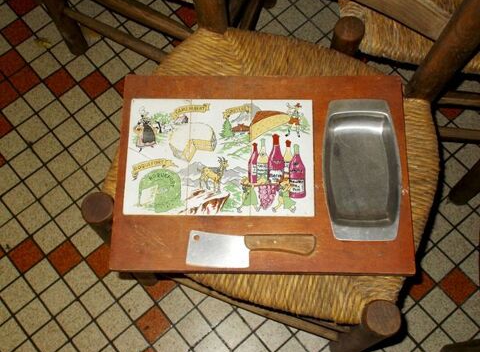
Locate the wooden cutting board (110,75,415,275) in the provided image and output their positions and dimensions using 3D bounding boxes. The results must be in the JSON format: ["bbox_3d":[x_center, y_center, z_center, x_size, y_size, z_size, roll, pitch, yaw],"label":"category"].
[{"bbox_3d":[0.027,-0.007,0.755,0.355,0.018,0.253,0,72,2],"label":"wooden cutting board"}]

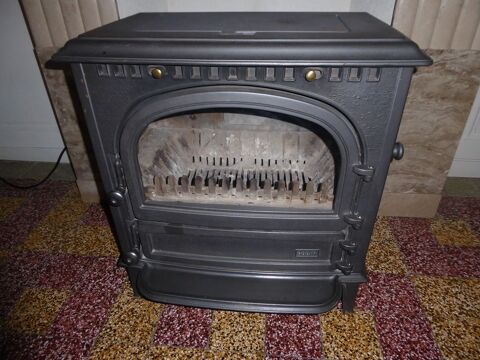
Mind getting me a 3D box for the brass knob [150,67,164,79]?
[{"bbox_3d":[-0.165,-0.214,0.693,0.022,0.022,0.019,2,32,6],"label":"brass knob"}]

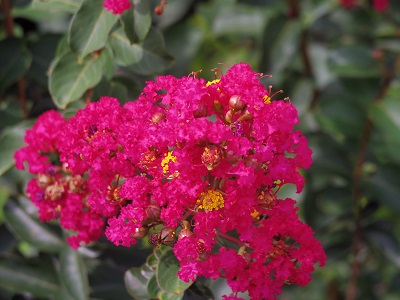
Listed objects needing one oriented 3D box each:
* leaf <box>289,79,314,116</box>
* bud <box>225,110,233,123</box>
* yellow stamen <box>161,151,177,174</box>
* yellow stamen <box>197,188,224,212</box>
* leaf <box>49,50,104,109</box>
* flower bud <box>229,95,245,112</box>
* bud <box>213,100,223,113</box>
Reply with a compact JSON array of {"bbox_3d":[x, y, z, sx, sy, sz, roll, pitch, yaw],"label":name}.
[{"bbox_3d":[0.072,-0.037,1.650,0.017,0.030,0.006,12,-20,33],"label":"leaf"},{"bbox_3d":[0.015,-0.018,1.250,0.004,0.006,0.005,0,12,0],"label":"bud"},{"bbox_3d":[-0.017,0.007,1.245,0.008,0.013,0.008,0,12,0],"label":"yellow stamen"},{"bbox_3d":[0.006,0.026,1.235,0.014,0.013,0.008,0,12,0],"label":"yellow stamen"},{"bbox_3d":[-0.069,-0.039,1.320,0.026,0.042,0.008,28,-26,7],"label":"leaf"},{"bbox_3d":[0.019,-0.025,1.247,0.008,0.010,0.009,0,12,0],"label":"flower bud"},{"bbox_3d":[0.009,-0.023,1.253,0.005,0.006,0.005,0,12,0],"label":"bud"}]

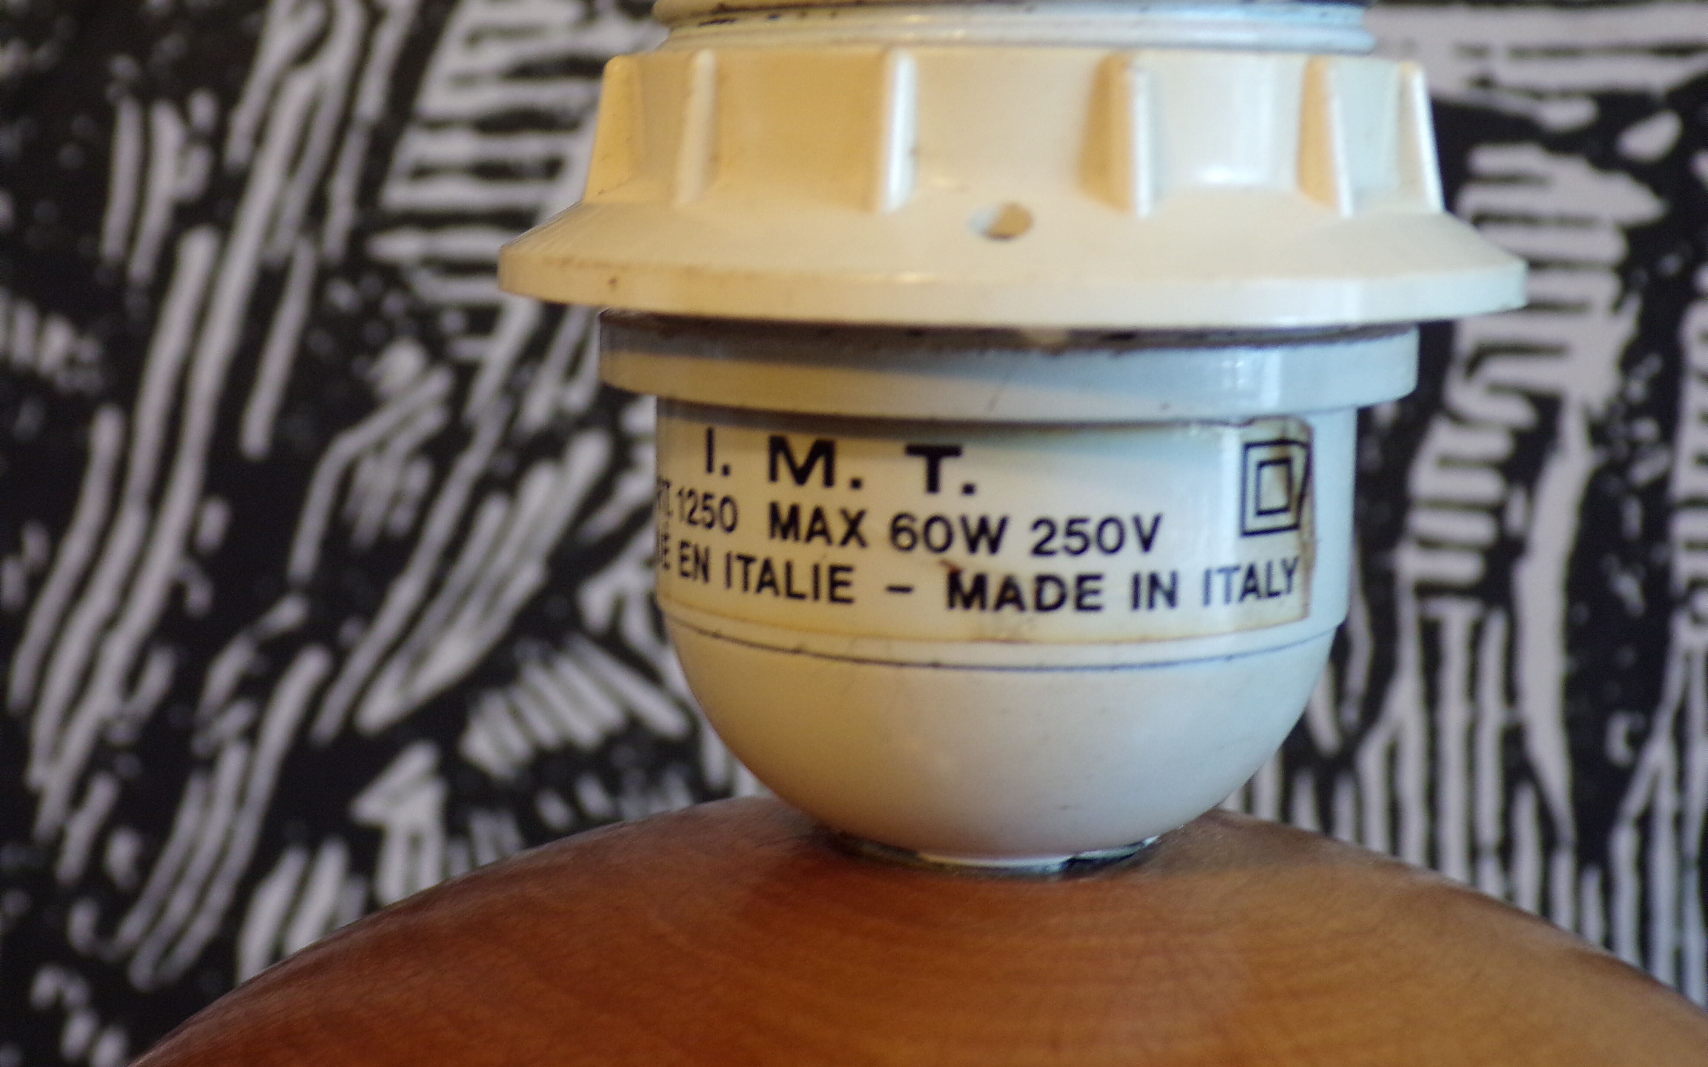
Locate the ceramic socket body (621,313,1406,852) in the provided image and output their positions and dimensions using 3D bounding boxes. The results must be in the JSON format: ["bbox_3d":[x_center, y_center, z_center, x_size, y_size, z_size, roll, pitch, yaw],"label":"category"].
[{"bbox_3d":[0.008,0.002,0.138,0.045,0.031,0.045,3,10,13],"label":"ceramic socket body"}]

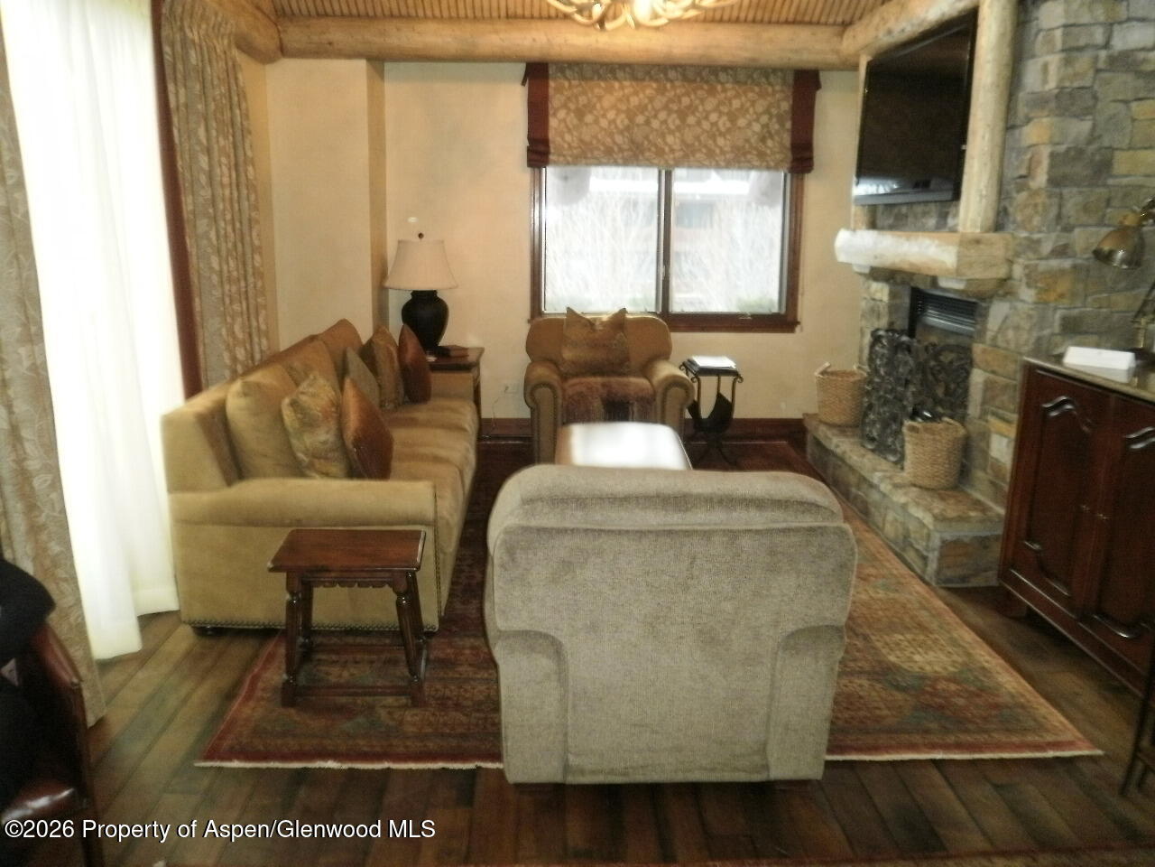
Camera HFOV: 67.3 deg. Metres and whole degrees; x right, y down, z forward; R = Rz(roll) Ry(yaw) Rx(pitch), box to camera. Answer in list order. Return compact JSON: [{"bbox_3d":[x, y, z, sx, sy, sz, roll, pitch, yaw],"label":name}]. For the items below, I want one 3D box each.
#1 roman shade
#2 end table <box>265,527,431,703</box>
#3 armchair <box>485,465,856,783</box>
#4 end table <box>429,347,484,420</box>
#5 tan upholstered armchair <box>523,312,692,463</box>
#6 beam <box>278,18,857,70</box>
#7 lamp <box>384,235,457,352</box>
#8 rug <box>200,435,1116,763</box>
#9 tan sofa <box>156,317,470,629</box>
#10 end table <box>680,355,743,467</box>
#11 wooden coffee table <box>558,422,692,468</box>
[{"bbox_3d":[0.656,-2.153,5.911,2.017,0.685,0.092,0,14,-3],"label":"roman shade"},{"bbox_3d":[-0.748,0.619,2.959,0.477,0.477,0.408,0,14,-3],"label":"end table"},{"bbox_3d":[0.224,0.456,2.728,0.963,0.924,0.916,0,14,-3],"label":"armchair"},{"bbox_3d":[-0.984,-0.210,5.939,0.662,0.693,0.647,0,14,-3],"label":"end table"},{"bbox_3d":[0.167,-0.266,5.696,1.009,0.939,0.939,0,14,-3],"label":"tan upholstered armchair"},{"bbox_3d":[-0.023,-2.288,5.071,3.450,0.231,0.231,0,14,-3],"label":"beam"},{"bbox_3d":[-1.014,-0.917,5.763,0.454,0.762,0.454,0,14,-3],"label":"lamp"},{"bbox_3d":[0.150,0.516,4.424,2.710,0.012,3.850,0,14,-3],"label":"rug"},{"bbox_3d":[-1.055,0.052,4.364,1.024,0.916,2.402,0,14,-3],"label":"tan sofa"},{"bbox_3d":[0.872,-0.135,5.846,0.370,0.631,0.477,0,14,-3],"label":"end table"},{"bbox_3d":[0.230,0.309,4.362,0.631,0.447,1.217,1,14,2],"label":"wooden coffee table"}]

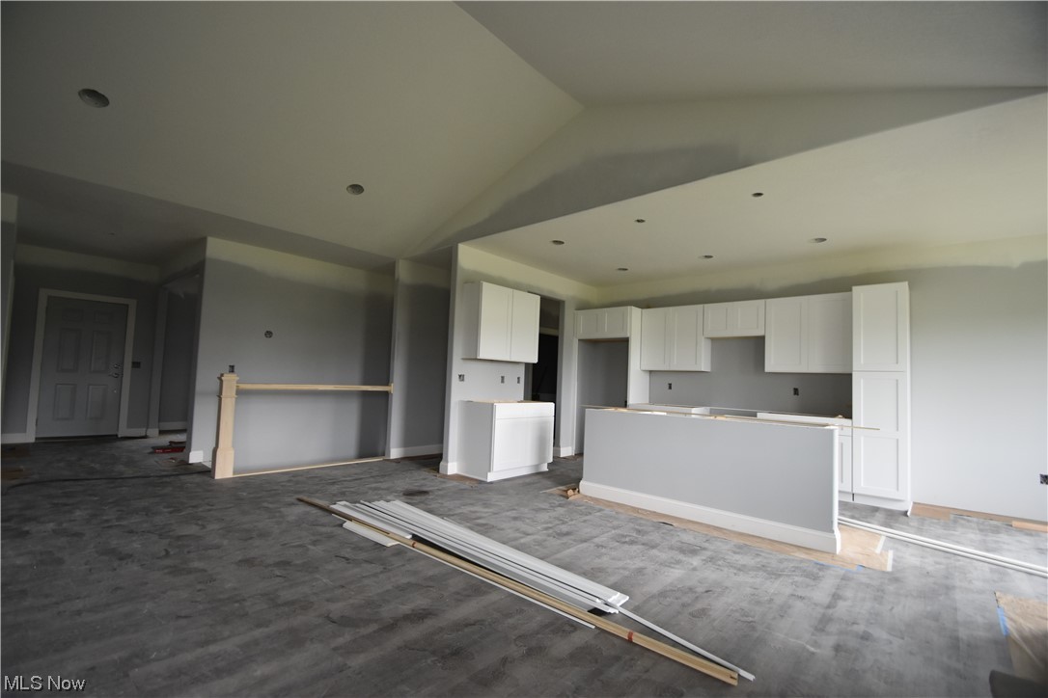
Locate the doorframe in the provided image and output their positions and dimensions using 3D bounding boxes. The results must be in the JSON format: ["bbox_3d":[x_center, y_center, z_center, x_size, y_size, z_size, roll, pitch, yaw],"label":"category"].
[{"bbox_3d":[-6.644,0.267,6.616,0.120,2.180,1.073,-1,-4,42],"label":"doorframe"}]

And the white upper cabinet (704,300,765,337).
[{"bbox_3d":[2.890,-0.383,5.928,0.770,0.463,0.323,-1,-4,42],"label":"white upper cabinet"}]

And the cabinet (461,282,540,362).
[{"bbox_3d":[-0.269,-0.299,5.624,0.318,0.917,1.081,-1,-4,42],"label":"cabinet"}]

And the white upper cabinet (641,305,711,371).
[{"bbox_3d":[2.250,-0.144,6.480,0.924,0.923,0.323,-1,-4,42],"label":"white upper cabinet"}]

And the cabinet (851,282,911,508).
[{"bbox_3d":[3.884,0.498,4.748,0.453,2.295,0.630,-1,-4,42],"label":"cabinet"}]

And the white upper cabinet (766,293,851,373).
[{"bbox_3d":[3.506,-0.162,5.355,0.907,0.923,0.323,-1,-4,42],"label":"white upper cabinet"}]

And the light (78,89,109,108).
[{"bbox_3d":[-3.117,-1.833,3.166,0.170,0.060,0.170,-24,-20,38],"label":"light"}]

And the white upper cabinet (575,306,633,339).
[{"bbox_3d":[1.439,-0.373,7.023,0.950,0.465,0.628,-1,-4,42],"label":"white upper cabinet"}]

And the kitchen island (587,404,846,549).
[{"bbox_3d":[1.669,1.084,4.150,2.180,0.890,0.660,-1,-4,41],"label":"kitchen island"}]

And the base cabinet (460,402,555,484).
[{"bbox_3d":[-0.201,1.098,5.465,0.603,0.873,1.080,-1,-4,42],"label":"base cabinet"}]

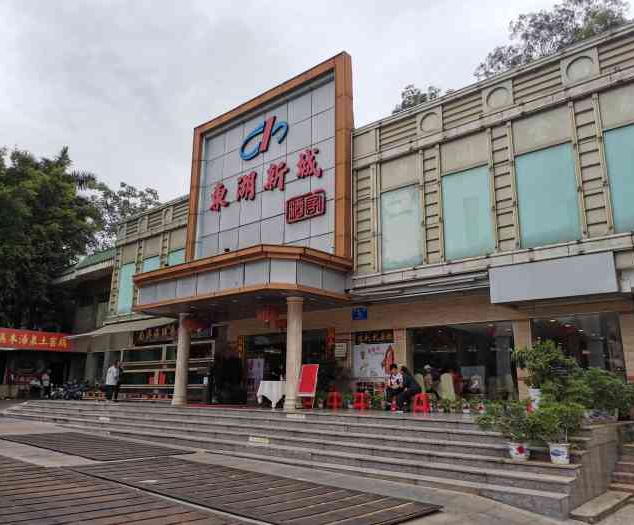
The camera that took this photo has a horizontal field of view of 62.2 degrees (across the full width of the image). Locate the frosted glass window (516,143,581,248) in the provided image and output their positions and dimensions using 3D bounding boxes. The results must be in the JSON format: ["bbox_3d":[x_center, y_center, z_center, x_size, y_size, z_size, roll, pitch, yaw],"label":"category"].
[{"bbox_3d":[5.495,-1.585,12.566,1.366,2.386,0.100,-11,-18,40],"label":"frosted glass window"}]

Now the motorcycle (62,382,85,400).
[{"bbox_3d":[-12.056,6.309,26.277,0.750,1.050,1.800,3,-14,-12],"label":"motorcycle"}]

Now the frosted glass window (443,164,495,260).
[{"bbox_3d":[3.979,-1.276,13.835,1.359,2.408,0.100,-11,-18,40],"label":"frosted glass window"}]

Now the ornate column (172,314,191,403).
[{"bbox_3d":[-4.495,3.190,17.379,0.480,2.980,0.480,-11,-18,40],"label":"ornate column"}]

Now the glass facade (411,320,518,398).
[{"bbox_3d":[3.763,2.608,13.805,2.940,2.010,0.100,-11,-18,40],"label":"glass facade"}]

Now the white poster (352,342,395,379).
[{"bbox_3d":[1.610,2.800,14.966,1.493,0.947,0.040,-11,-18,39],"label":"white poster"}]

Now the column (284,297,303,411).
[{"bbox_3d":[-0.597,2.382,13.912,0.450,2.980,0.450,1,-14,0],"label":"column"}]

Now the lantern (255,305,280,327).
[{"bbox_3d":[-1.391,1.489,14.772,0.640,0.600,0.640,1,-14,0],"label":"lantern"}]

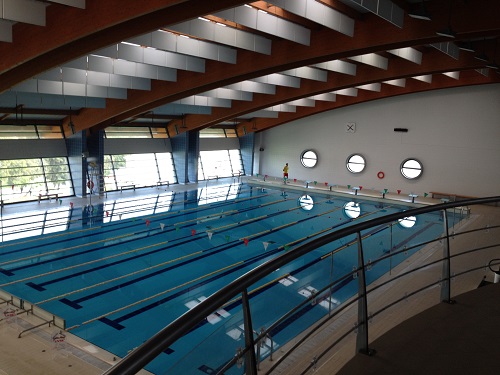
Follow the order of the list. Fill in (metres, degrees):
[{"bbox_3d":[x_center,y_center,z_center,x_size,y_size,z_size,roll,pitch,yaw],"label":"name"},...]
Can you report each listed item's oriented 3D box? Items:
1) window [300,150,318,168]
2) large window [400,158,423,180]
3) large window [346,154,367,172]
[{"bbox_3d":[5.015,-2.381,42.538,1.600,1.600,0.200,8,10,32],"label":"window"},{"bbox_3d":[12.168,-1.381,37.944,1.600,1.600,0.200,8,10,32],"label":"large window"},{"bbox_3d":[8.485,-1.866,40.313,1.600,1.600,0.200,8,10,32],"label":"large window"}]

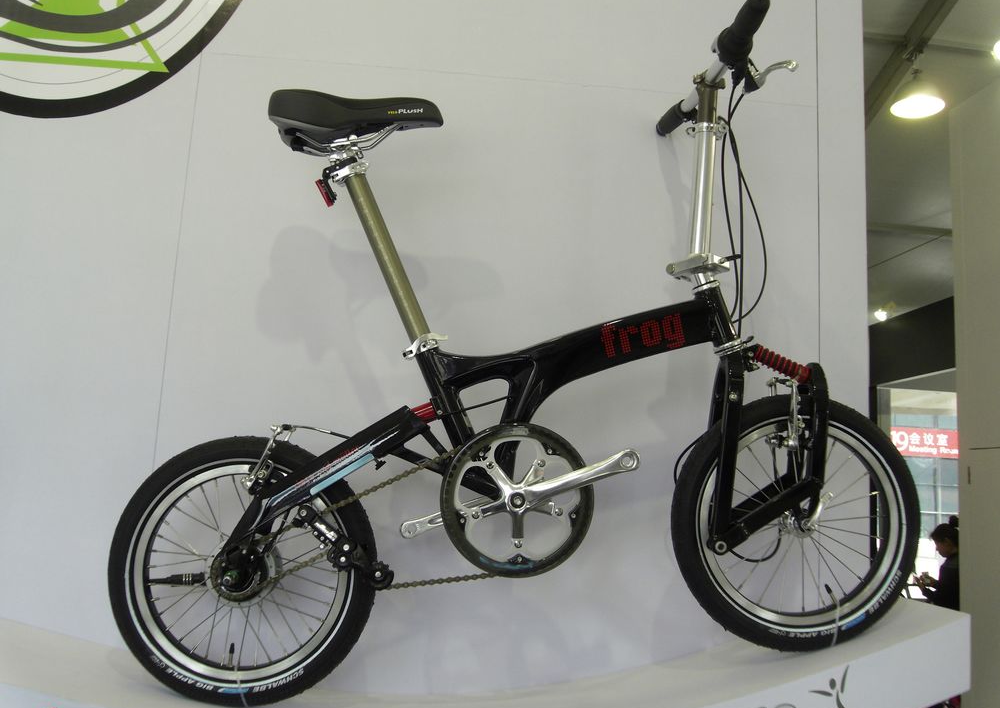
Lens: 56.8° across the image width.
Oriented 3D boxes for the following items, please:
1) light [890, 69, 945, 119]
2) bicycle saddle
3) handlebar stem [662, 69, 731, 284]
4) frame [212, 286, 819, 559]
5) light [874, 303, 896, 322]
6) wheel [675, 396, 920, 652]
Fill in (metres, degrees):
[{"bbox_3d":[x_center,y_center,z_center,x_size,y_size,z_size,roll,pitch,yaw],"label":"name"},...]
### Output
[{"bbox_3d":[3.441,-2.197,7.626,0.440,0.330,0.440,3,-9,0],"label":"light"},{"bbox_3d":[-0.226,-0.365,1.453,0.272,0.085,0.160,0,-4,-4],"label":"bicycle saddle"},{"bbox_3d":[0.322,-0.282,1.484,0.100,0.350,0.065,2,-4,-4],"label":"handlebar stem"},{"bbox_3d":[0.045,0.115,1.438,0.925,0.420,0.130,-4,-4,-4],"label":"frame"},{"bbox_3d":[3.962,-0.426,9.500,0.210,0.190,0.220,-2,-11,31],"label":"light"},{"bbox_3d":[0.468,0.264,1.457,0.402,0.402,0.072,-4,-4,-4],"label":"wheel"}]

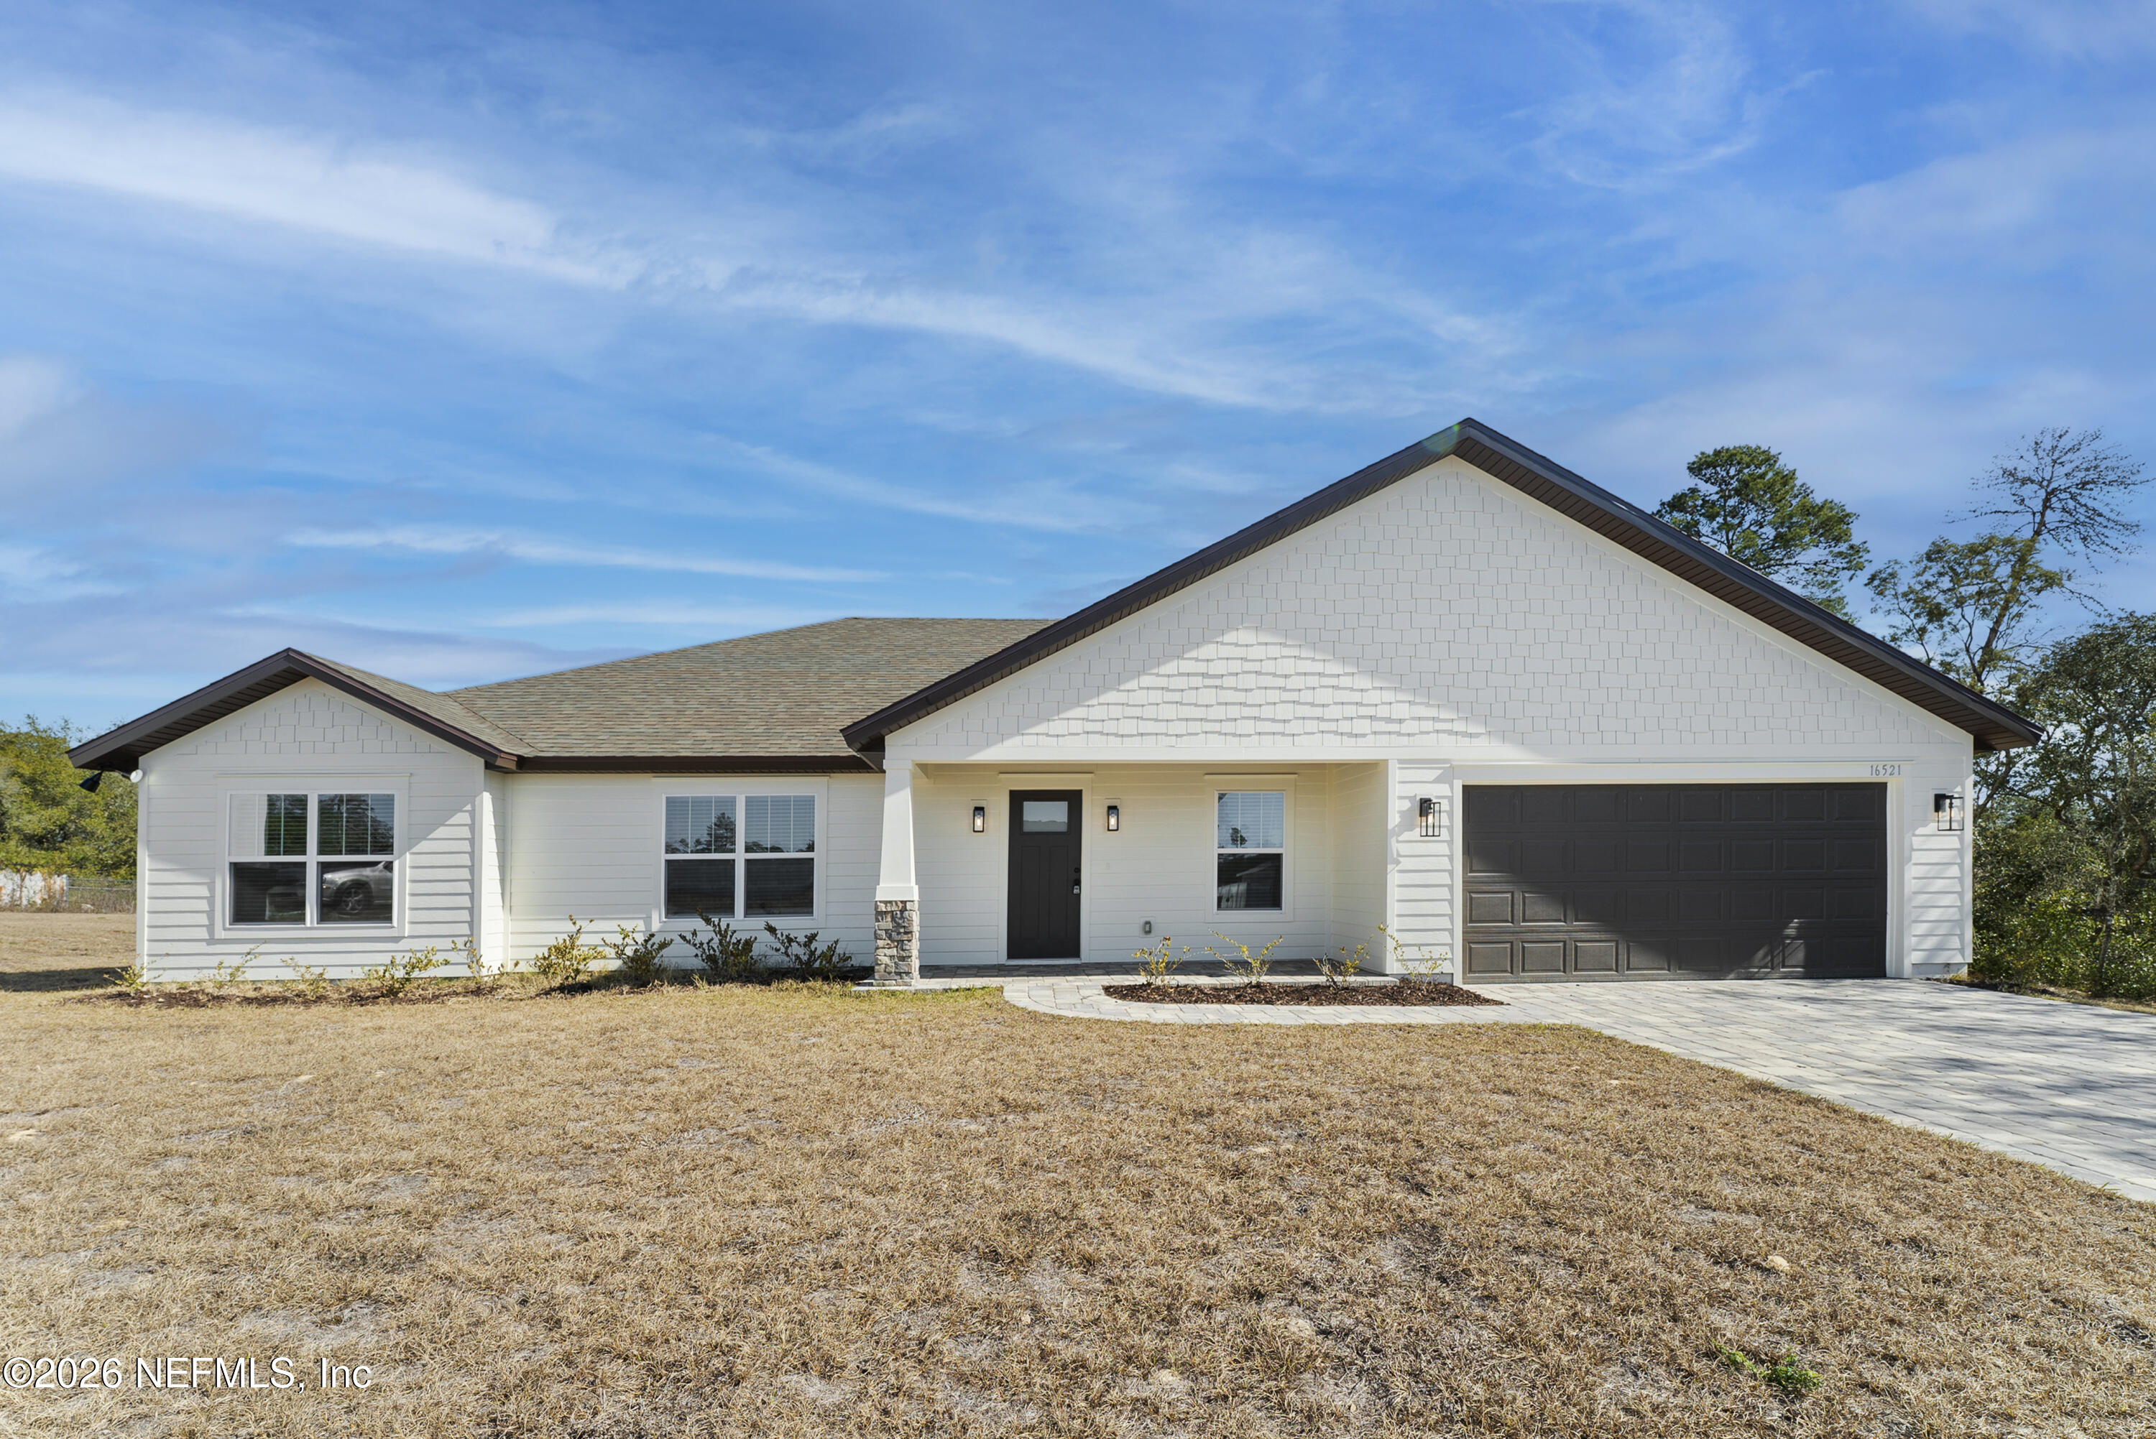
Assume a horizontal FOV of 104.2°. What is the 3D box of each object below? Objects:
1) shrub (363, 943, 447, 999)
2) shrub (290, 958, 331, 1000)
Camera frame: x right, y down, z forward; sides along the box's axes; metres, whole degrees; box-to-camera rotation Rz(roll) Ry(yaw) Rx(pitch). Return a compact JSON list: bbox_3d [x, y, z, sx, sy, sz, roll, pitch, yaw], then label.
[{"bbox_3d":[-6.859,2.567,8.550,0.700,0.550,0.520,0,-5,-3],"label":"shrub"},{"bbox_3d":[-7.783,2.629,8.500,0.350,0.400,0.320,0,-5,-3],"label":"shrub"}]

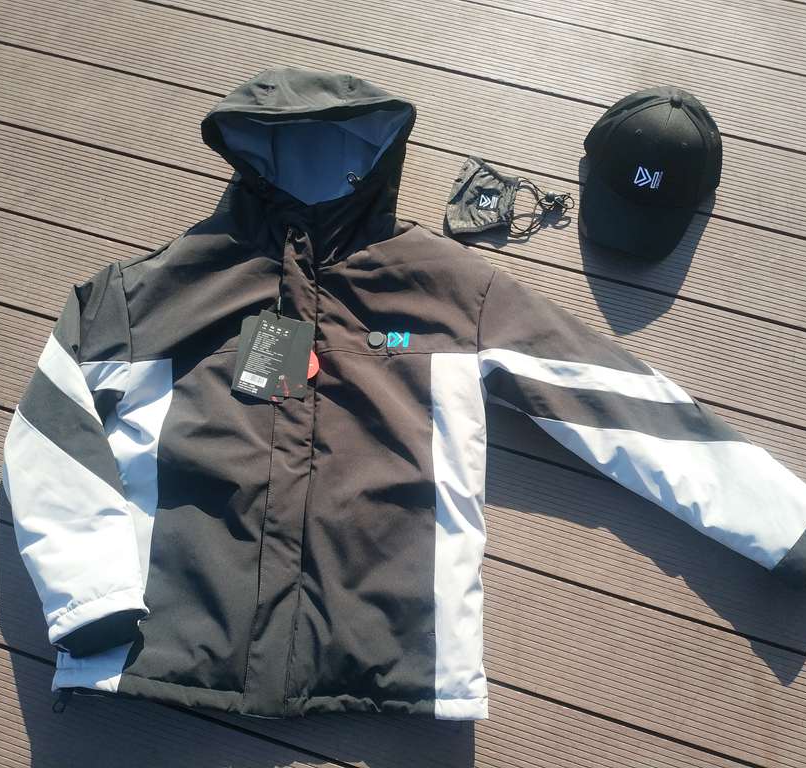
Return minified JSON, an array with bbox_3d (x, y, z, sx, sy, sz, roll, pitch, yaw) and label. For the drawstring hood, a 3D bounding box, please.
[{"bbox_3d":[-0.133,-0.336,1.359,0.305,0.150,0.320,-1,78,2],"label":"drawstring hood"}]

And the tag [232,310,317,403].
[{"bbox_3d":[-0.169,-0.039,1.246,0.093,0.010,0.122,7,69,5],"label":"tag"}]

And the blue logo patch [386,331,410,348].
[{"bbox_3d":[-0.006,-0.058,1.257,0.028,0.002,0.021,0,68,2],"label":"blue logo patch"}]

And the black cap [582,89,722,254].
[{"bbox_3d":[0.349,-0.318,1.339,0.190,0.135,0.275,19,70,9],"label":"black cap"}]

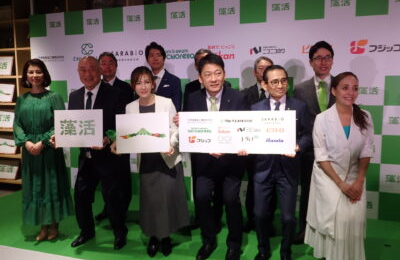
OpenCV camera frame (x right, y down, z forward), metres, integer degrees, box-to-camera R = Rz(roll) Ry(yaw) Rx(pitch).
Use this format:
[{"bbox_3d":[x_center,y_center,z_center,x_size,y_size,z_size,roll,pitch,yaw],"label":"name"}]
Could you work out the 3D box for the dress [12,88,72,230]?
[{"bbox_3d":[-1.403,0.250,3.150,0.520,1.210,0.390,0,6,2],"label":"dress"}]

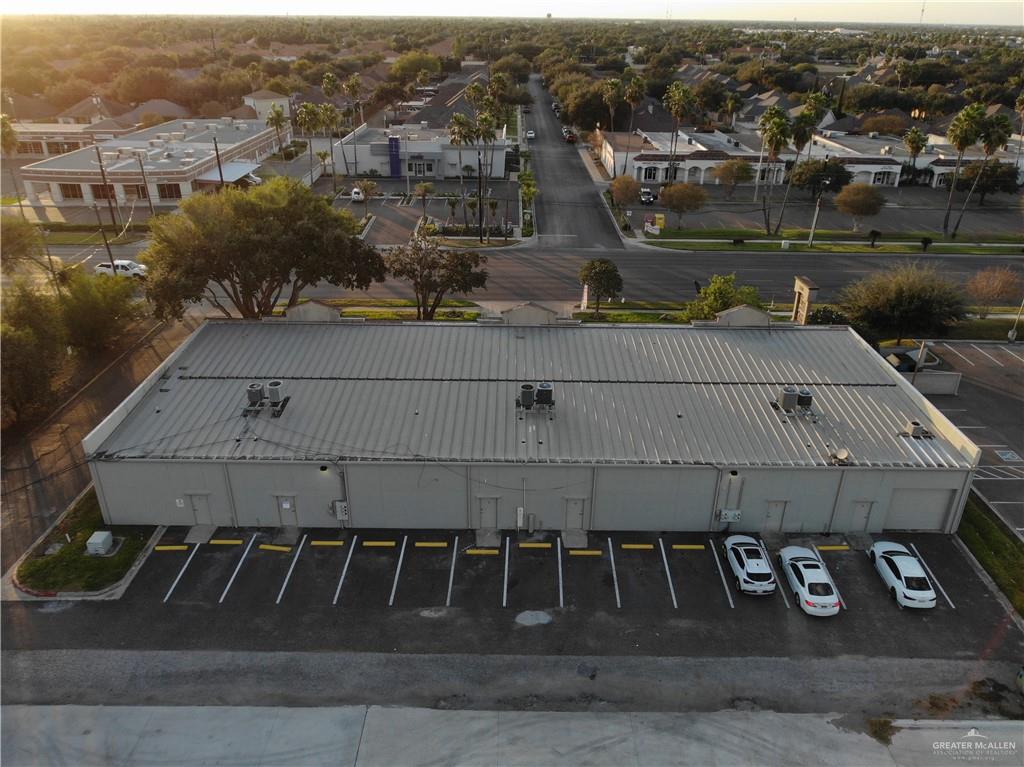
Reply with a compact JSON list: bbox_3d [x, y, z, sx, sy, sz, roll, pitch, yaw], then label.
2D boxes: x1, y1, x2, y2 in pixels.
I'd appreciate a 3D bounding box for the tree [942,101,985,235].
[{"bbox_3d":[59.004,-27.587,92.799,5.613,16.852,4.600,0,27,0],"label":"tree"}]

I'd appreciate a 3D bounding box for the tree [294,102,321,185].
[{"bbox_3d":[-33.678,-39.544,117.499,4.000,12.982,4.000,0,27,0],"label":"tree"}]

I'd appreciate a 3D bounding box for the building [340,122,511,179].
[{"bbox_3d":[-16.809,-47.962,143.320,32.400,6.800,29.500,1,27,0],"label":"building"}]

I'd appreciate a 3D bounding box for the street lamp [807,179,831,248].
[{"bbox_3d":[39.724,-21.685,91.217,0.550,8.800,2.000,1,27,0],"label":"street lamp"}]

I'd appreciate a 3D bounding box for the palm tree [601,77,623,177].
[{"bbox_3d":[17.502,-44.269,124.009,3.400,16.380,3.400,0,27,0],"label":"palm tree"}]

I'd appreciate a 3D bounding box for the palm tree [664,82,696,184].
[{"bbox_3d":[27.699,-41.614,118.893,5.021,16.630,4.400,0,27,0],"label":"palm tree"}]

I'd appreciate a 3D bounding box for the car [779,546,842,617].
[{"bbox_3d":[15.491,10.039,36.978,1.840,1.450,4.880,1,27,2],"label":"car"}]

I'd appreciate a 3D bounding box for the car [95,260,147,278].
[{"bbox_3d":[-43.928,-12.761,79.714,5.750,1.900,2.000,2,27,2],"label":"car"}]

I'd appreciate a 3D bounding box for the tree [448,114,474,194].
[{"bbox_3d":[-6.655,-28.841,96.760,3.700,15.600,3.700,1,27,0],"label":"tree"}]

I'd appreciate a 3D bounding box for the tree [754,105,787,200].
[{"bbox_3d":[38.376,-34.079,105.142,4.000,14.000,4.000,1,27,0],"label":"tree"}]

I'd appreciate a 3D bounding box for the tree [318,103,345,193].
[{"bbox_3d":[-28.400,-36.889,111.727,4.090,13.669,4.000,0,27,0],"label":"tree"}]

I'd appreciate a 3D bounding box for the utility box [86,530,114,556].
[{"bbox_3d":[-22.722,8.858,39.184,0.900,0.870,0.900,1,27,0],"label":"utility box"}]

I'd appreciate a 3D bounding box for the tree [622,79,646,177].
[{"bbox_3d":[21.769,-45.639,127.666,4.100,17.700,4.100,1,27,0],"label":"tree"}]

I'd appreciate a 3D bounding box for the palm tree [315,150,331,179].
[{"bbox_3d":[-33.150,-38.534,124.632,2.600,4.618,2.600,0,27,0],"label":"palm tree"}]

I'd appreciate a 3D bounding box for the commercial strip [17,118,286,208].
[{"bbox_3d":[-60.958,-43.434,134.299,27.000,6.200,58.000,1,27,0],"label":"commercial strip"}]

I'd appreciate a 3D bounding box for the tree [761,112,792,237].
[{"bbox_3d":[34.497,-27.846,95.450,4.000,15.800,4.000,1,27,0],"label":"tree"}]

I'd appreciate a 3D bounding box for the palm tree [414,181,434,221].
[{"bbox_3d":[-12.775,-26.911,103.960,2.900,5.500,2.900,1,27,0],"label":"palm tree"}]

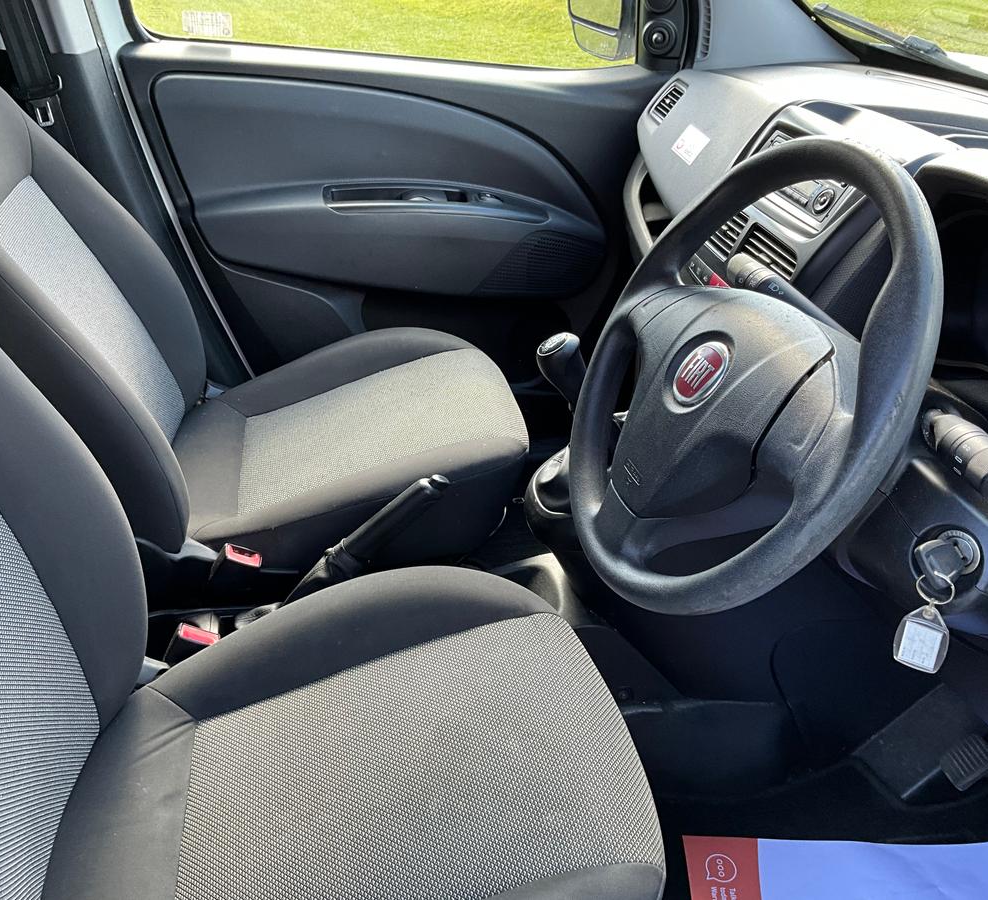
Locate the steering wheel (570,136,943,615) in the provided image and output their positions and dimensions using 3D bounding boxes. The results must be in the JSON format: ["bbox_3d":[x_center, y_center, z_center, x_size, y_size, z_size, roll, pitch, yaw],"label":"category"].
[{"bbox_3d":[0.197,-0.053,0.787,0.100,0.380,0.380,20,21,-25],"label":"steering wheel"}]

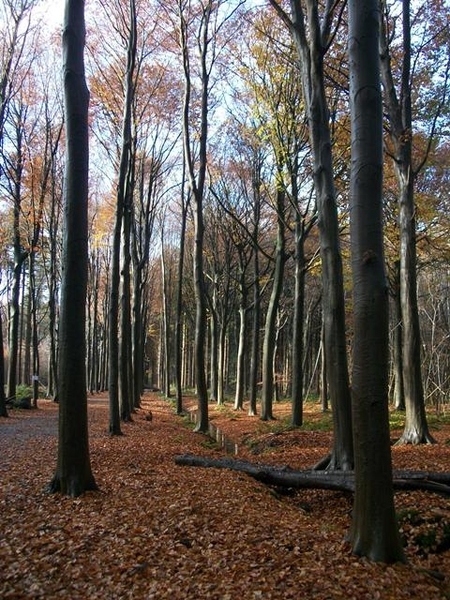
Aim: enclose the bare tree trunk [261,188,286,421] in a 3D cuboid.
[{"bbox_3d":[1.672,0.047,19.204,0.800,8.090,0.450,0,-7,0],"label":"bare tree trunk"}]

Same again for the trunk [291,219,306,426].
[{"bbox_3d":[2.288,0.612,17.196,0.400,6.450,0.360,0,-7,0],"label":"trunk"}]

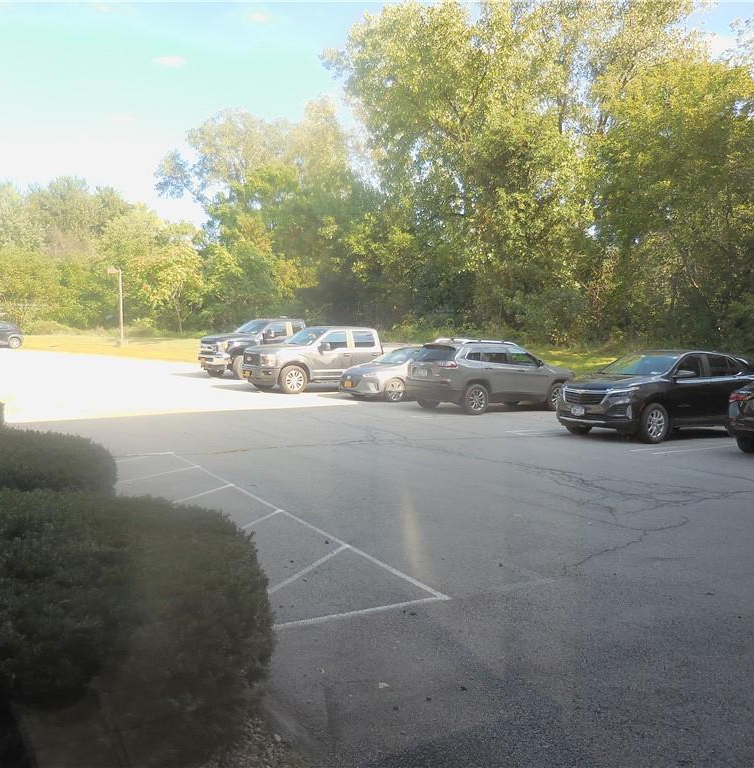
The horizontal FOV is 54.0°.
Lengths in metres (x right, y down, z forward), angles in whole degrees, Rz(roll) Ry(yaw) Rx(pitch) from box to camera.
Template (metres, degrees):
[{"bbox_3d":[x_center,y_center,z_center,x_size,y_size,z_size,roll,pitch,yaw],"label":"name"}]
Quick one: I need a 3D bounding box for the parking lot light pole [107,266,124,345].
[{"bbox_3d":[-20.972,-6.237,59.489,1.200,6.150,0.400,-1,5,-35],"label":"parking lot light pole"}]

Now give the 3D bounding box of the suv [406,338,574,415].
[{"bbox_3d":[2.862,-0.221,18.367,4.650,1.700,1.859,-1,5,-35],"label":"suv"}]

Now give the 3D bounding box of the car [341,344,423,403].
[{"bbox_3d":[1.083,-0.334,20.904,4.490,1.455,1.820,-1,5,-36],"label":"car"}]

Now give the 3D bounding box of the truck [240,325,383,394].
[{"bbox_3d":[-1.182,-0.779,22.727,5.900,1.950,2.030,-1,5,-34],"label":"truck"}]

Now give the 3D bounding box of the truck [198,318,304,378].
[{"bbox_3d":[-3.610,-1.280,27.811,6.100,2.070,2.030,-2,5,-38],"label":"truck"}]

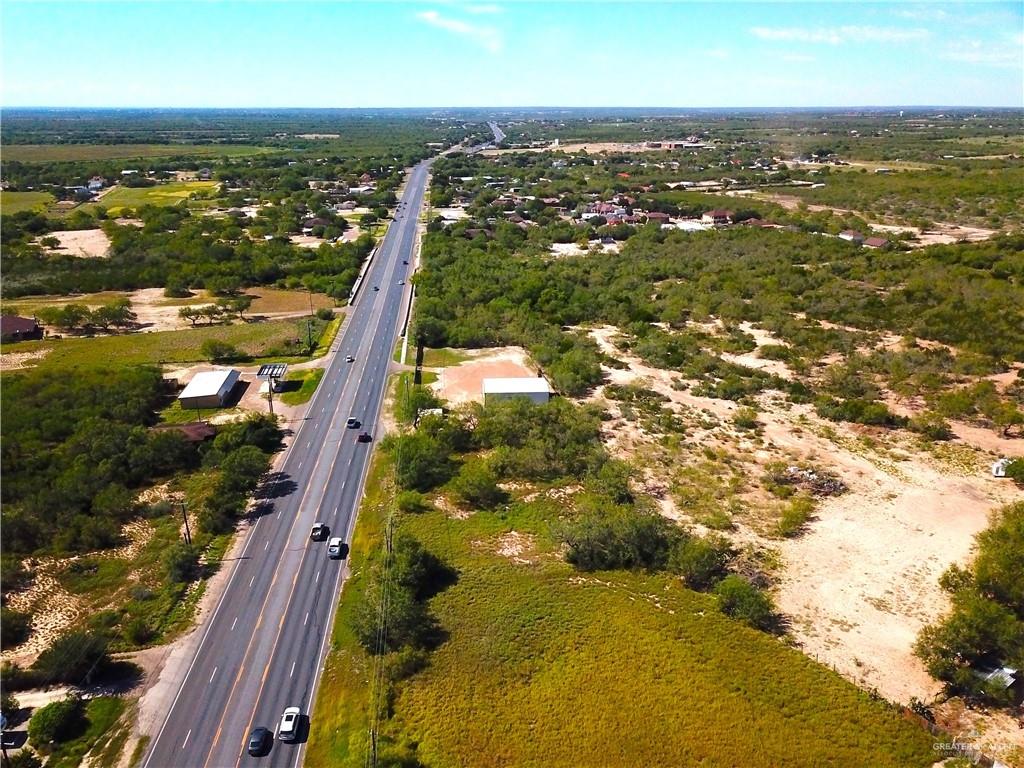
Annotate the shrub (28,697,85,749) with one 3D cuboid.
[{"bbox_3d":[-58.960,43.780,99.120,6.400,4.000,6.100,0,20,0],"label":"shrub"}]

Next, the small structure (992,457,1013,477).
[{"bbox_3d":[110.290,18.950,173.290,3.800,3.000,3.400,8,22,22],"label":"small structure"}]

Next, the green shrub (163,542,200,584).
[{"bbox_3d":[-58.500,31.600,136.000,6.500,6.400,6.400,-8,21,-22],"label":"green shrub"}]

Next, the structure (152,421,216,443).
[{"bbox_3d":[-82.800,12.930,194.450,14.800,4.300,11.000,-2,20,-4],"label":"structure"}]

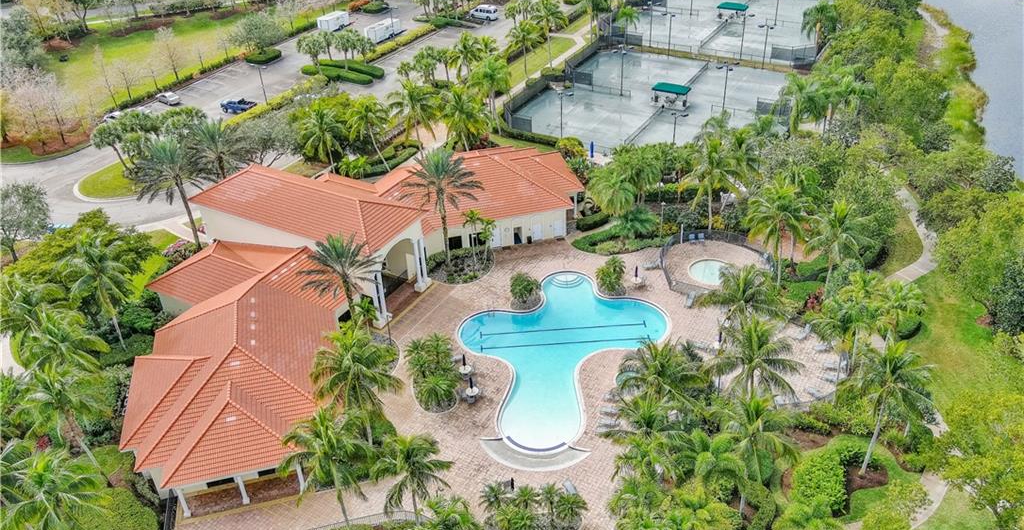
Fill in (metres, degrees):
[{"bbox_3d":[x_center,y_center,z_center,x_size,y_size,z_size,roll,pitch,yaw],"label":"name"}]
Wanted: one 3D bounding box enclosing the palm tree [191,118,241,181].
[{"bbox_3d":[-31.574,-9.868,90.537,7.000,11.300,7.000,-3,33,0],"label":"palm tree"}]

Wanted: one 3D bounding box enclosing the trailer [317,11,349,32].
[{"bbox_3d":[-35.015,-48.285,163.553,2.500,2.600,5.900,21,40,32],"label":"trailer"}]

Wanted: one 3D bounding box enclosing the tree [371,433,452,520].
[{"bbox_3d":[-6.437,14.819,54.446,5.377,7.998,5.108,-9,34,-9],"label":"tree"}]

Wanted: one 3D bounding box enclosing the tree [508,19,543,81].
[{"bbox_3d":[2.048,-31.896,123.726,5.000,8.800,5.000,-3,33,0],"label":"tree"}]

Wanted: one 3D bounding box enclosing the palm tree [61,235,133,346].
[{"bbox_3d":[-37.803,3.009,77.068,6.406,12.548,6.214,-3,33,0],"label":"palm tree"}]

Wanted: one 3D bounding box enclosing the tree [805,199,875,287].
[{"bbox_3d":[29.505,-1.351,75.078,6.466,9.255,6.143,12,36,21],"label":"tree"}]

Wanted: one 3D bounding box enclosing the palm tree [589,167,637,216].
[{"bbox_3d":[11.834,-8.676,97.120,5.532,5.471,5.366,-3,33,0],"label":"palm tree"}]

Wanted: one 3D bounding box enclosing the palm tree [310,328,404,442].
[{"bbox_3d":[-12.087,10.230,65.145,6.937,11.313,6.729,-3,33,0],"label":"palm tree"}]

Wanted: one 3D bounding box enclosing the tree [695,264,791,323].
[{"bbox_3d":[19.932,4.697,72.454,8.124,9.600,7.880,-3,33,0],"label":"tree"}]

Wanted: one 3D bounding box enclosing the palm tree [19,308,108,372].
[{"bbox_3d":[-35.049,7.880,65.517,7.396,9.800,7.026,-24,39,-28],"label":"palm tree"}]

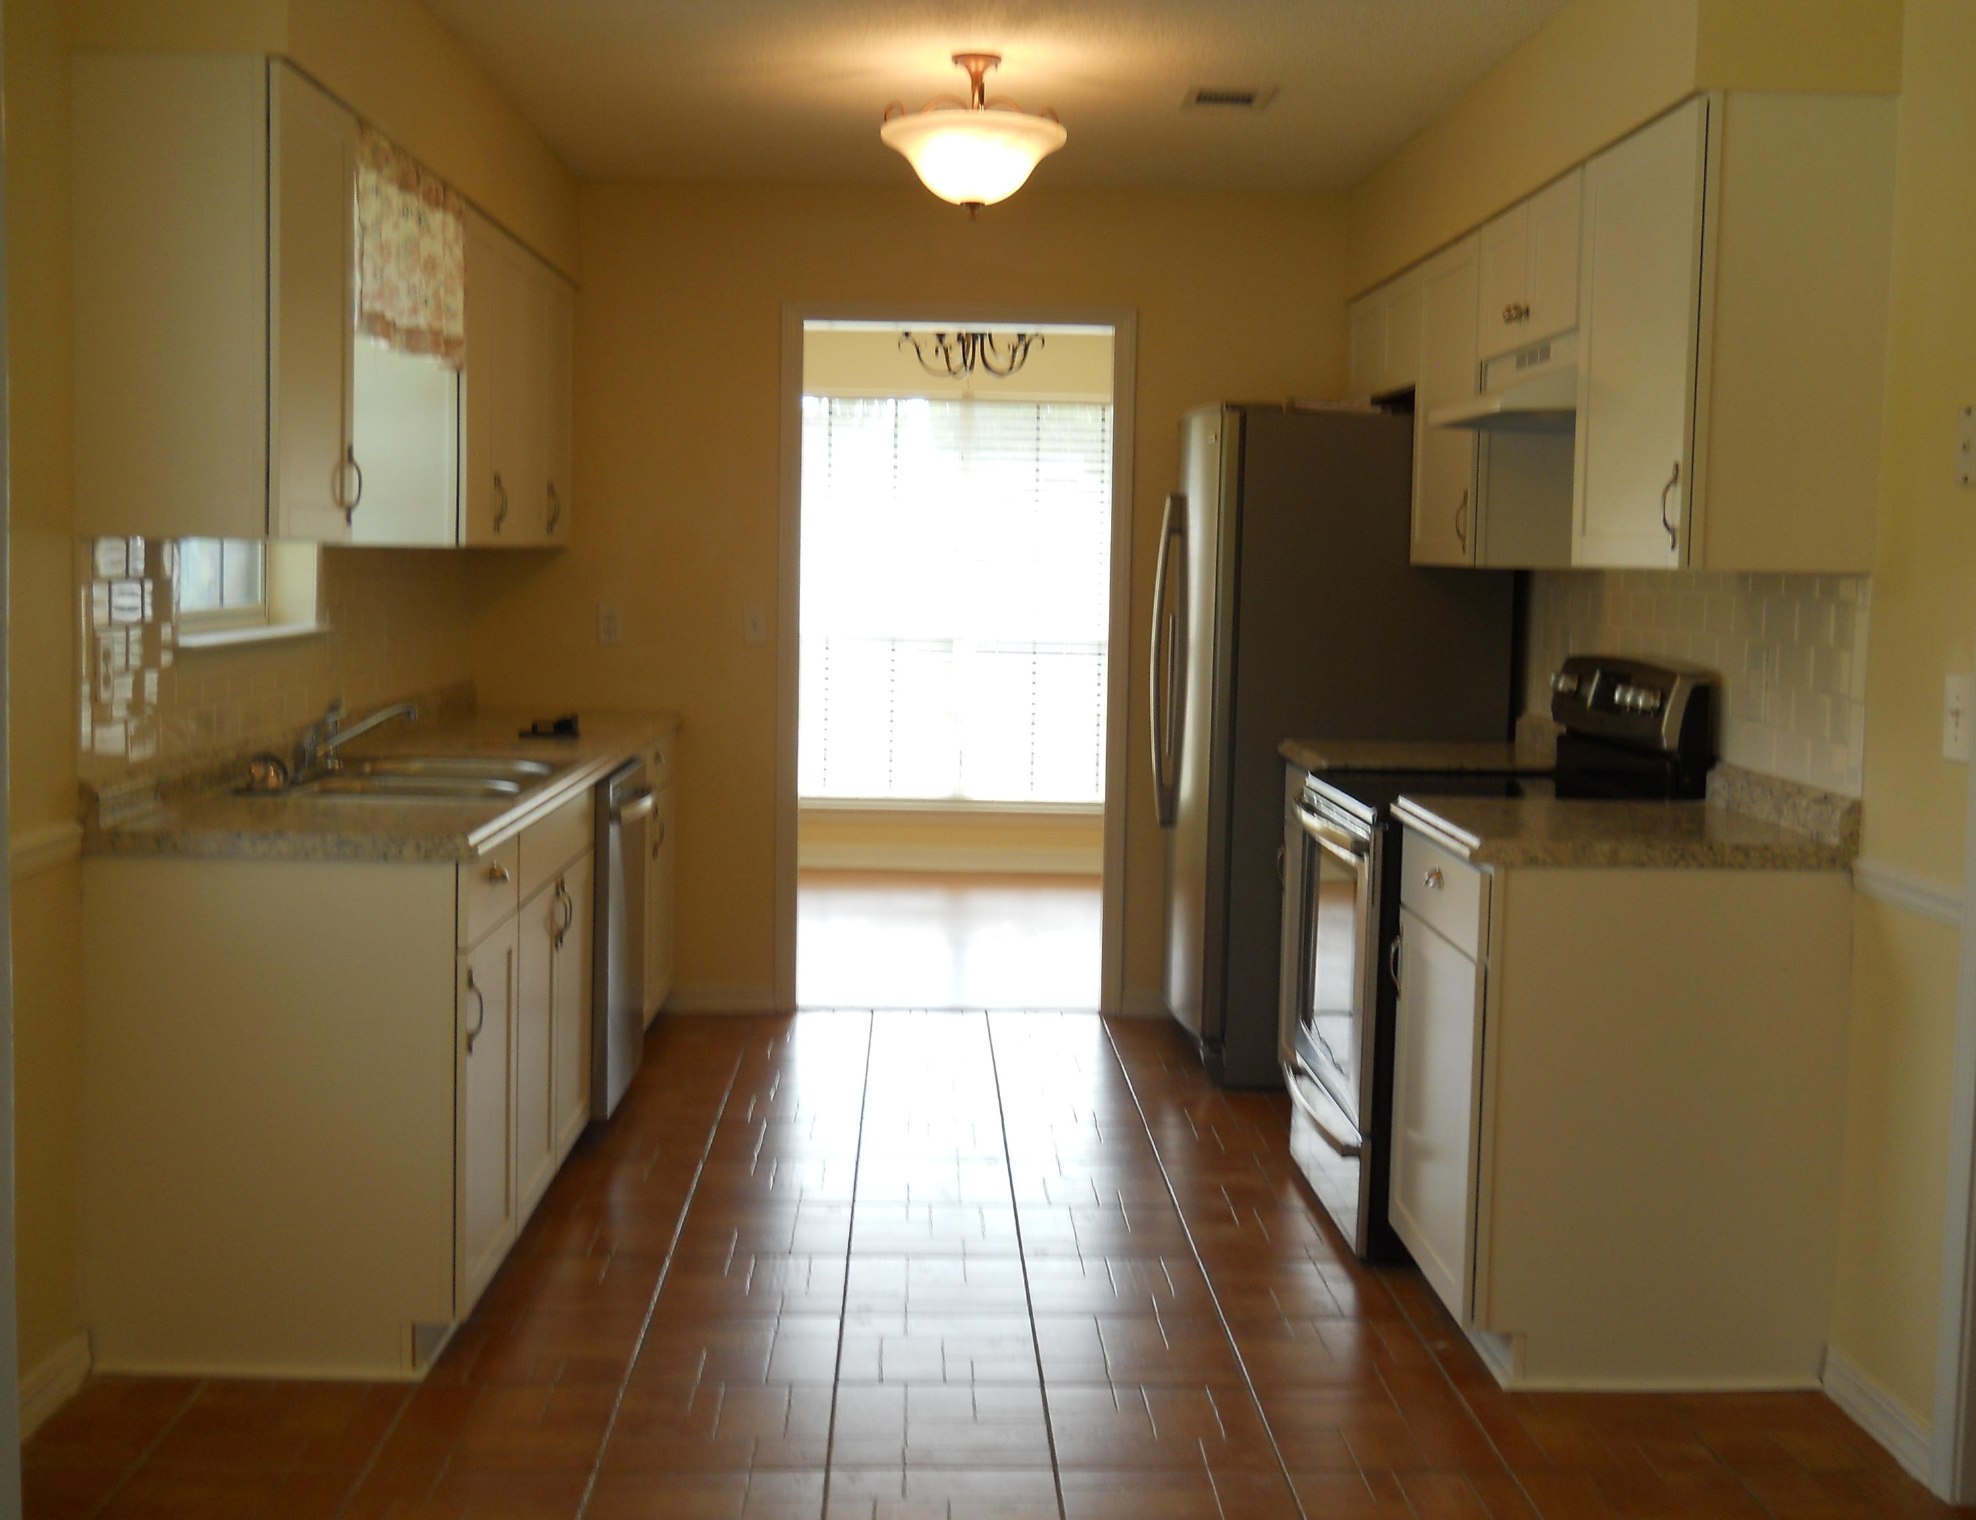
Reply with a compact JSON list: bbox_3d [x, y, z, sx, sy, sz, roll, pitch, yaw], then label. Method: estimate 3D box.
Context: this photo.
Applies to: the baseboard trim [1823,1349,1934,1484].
[{"bbox_3d":[1.418,1.040,3.451,0.017,0.083,0.405,1,5,-2],"label":"baseboard trim"}]

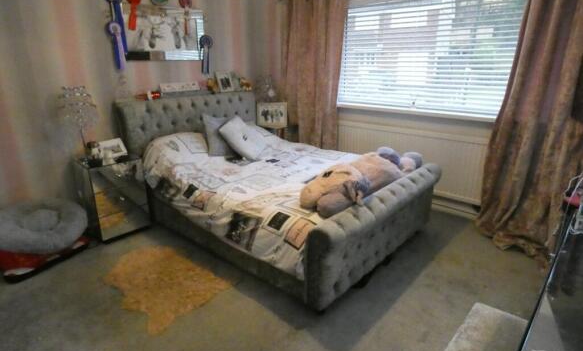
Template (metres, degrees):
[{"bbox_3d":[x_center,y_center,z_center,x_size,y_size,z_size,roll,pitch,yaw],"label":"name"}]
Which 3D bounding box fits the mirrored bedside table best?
[{"bbox_3d":[-1.623,0.168,3.050,0.445,0.657,0.425,16,24,39],"label":"mirrored bedside table"}]

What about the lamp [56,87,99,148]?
[{"bbox_3d":[-1.719,-0.417,2.796,0.261,0.614,0.261,16,24,39],"label":"lamp"}]

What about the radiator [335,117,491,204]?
[{"bbox_3d":[1.143,-0.191,3.571,1.672,0.614,0.097,16,24,39],"label":"radiator"}]

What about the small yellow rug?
[{"bbox_3d":[-0.935,0.725,2.373,0.939,0.030,0.567,16,24,40],"label":"small yellow rug"}]

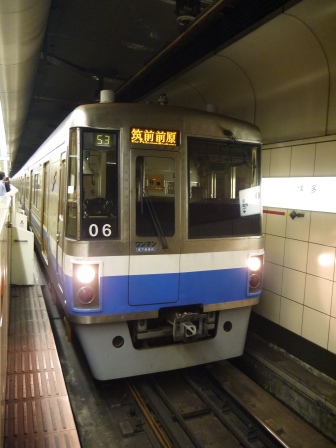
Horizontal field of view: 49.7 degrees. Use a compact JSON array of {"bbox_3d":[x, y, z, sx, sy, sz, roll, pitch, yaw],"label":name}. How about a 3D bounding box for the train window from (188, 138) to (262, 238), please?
[{"bbox_3d":[0.797,-0.465,4.921,1.170,1.320,0.090,-1,1,-27],"label":"train window"}]

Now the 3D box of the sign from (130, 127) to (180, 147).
[{"bbox_3d":[-0.148,-1.070,4.471,0.670,0.200,0.100,0,1,-24],"label":"sign"}]

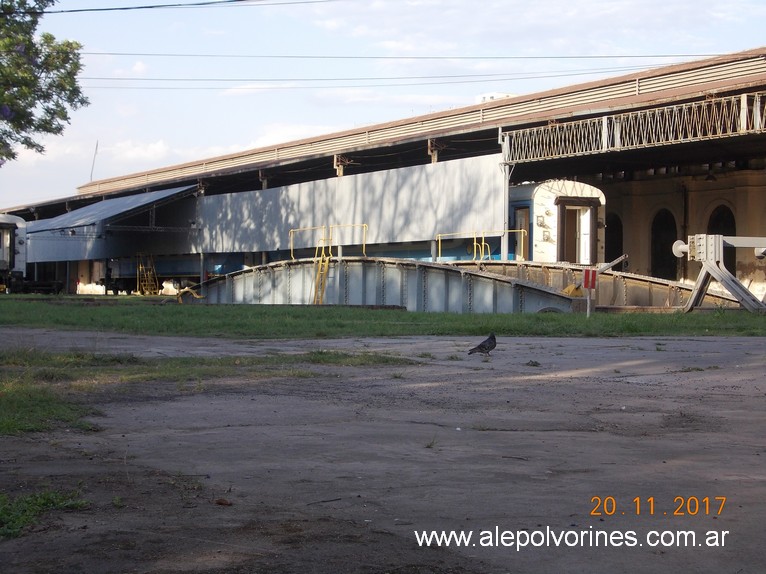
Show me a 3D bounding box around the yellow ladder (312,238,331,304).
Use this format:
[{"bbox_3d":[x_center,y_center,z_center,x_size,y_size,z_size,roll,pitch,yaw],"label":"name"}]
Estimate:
[{"bbox_3d":[-1.595,-0.188,40.077,0.450,2.100,0.500,1,-1,-27],"label":"yellow ladder"}]

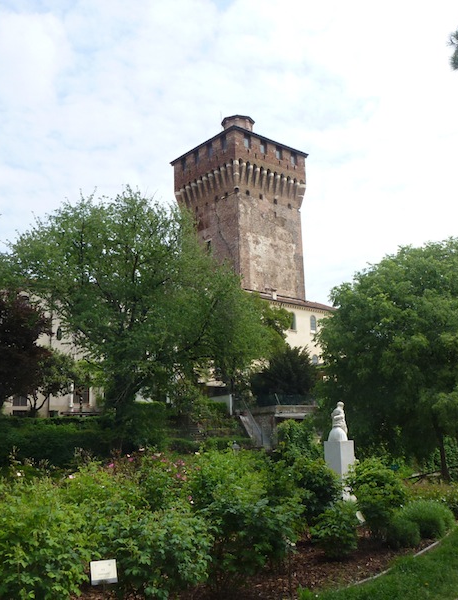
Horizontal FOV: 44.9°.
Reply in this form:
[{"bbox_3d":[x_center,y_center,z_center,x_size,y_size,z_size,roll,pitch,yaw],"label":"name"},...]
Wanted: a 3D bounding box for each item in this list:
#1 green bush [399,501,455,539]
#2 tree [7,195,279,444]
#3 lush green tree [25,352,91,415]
[{"bbox_3d":[3.256,3.601,9.100,0.880,0.600,0.850,-2,-10,0],"label":"green bush"},{"bbox_3d":[-3.711,0.501,23.000,10.950,10.810,9.860,-1,-10,0],"label":"tree"},{"bbox_3d":[-10.884,5.269,35.000,4.000,4.200,3.800,-2,-10,0],"label":"lush green tree"}]

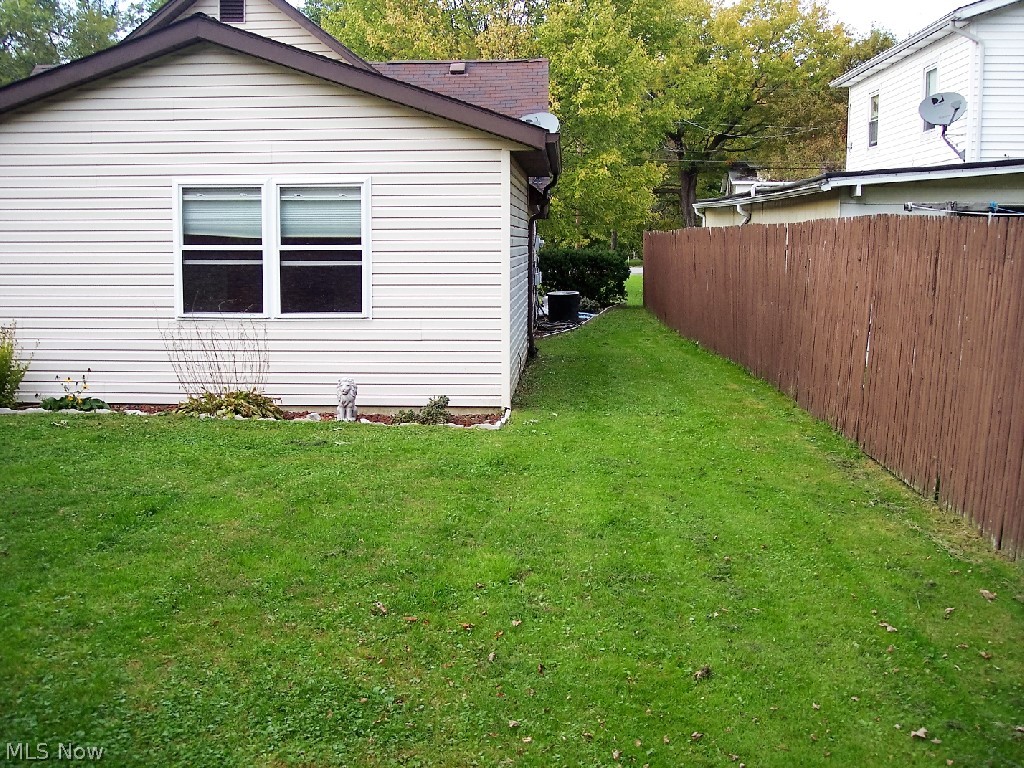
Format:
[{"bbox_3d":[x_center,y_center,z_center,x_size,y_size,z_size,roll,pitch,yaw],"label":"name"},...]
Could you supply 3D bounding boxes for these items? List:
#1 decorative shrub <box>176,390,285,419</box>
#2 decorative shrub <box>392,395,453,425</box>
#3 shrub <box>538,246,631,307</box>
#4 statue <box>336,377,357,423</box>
[{"bbox_3d":[-2.639,0.191,10.842,0.932,0.229,0.650,0,7,3],"label":"decorative shrub"},{"bbox_3d":[-0.832,0.239,10.757,0.534,0.246,0.420,0,7,3],"label":"decorative shrub"},{"bbox_3d":[1.794,-2.780,29.329,2.363,1.408,1.400,0,7,3],"label":"shrub"},{"bbox_3d":[-1.536,0.151,10.792,0.179,0.393,0.230,0,7,-2],"label":"statue"}]

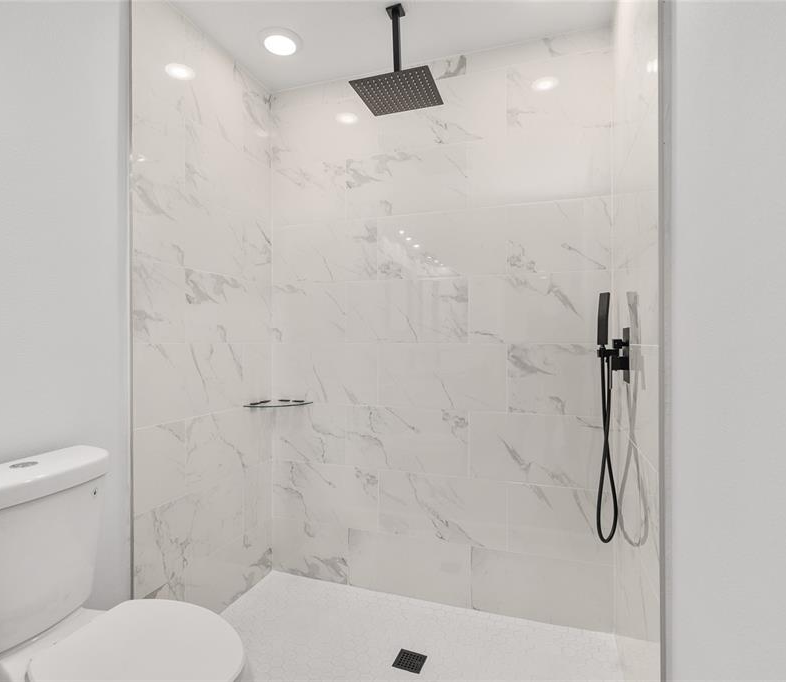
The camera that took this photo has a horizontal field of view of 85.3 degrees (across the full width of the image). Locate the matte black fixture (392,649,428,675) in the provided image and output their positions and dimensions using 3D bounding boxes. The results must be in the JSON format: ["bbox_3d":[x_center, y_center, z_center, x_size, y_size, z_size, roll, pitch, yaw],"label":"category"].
[{"bbox_3d":[0.065,1.204,1.607,0.103,0.008,0.098,0,0,18],"label":"matte black fixture"}]

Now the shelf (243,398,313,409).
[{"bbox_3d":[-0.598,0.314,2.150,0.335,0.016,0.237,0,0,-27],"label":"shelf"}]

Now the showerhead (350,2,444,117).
[{"bbox_3d":[0.017,-1.146,1.696,0.305,0.313,0.285,0,0,18],"label":"showerhead"}]

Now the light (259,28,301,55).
[{"bbox_3d":[-0.493,-1.292,1.861,0.178,0.022,0.178,0,0,0],"label":"light"}]

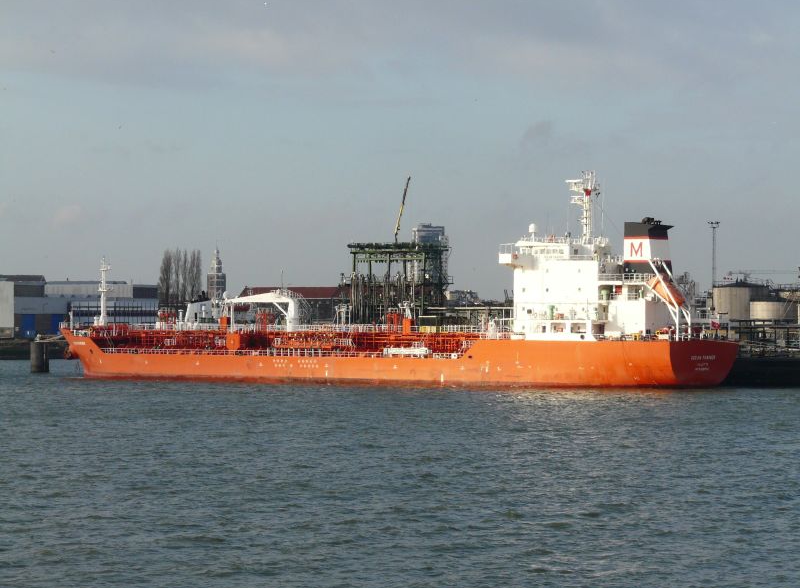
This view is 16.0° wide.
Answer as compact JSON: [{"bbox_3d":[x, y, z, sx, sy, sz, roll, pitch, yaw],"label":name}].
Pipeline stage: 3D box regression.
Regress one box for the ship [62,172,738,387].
[{"bbox_3d":[-6.717,-1.616,449.592,125.034,32.721,20.453,0,-1,35],"label":"ship"}]

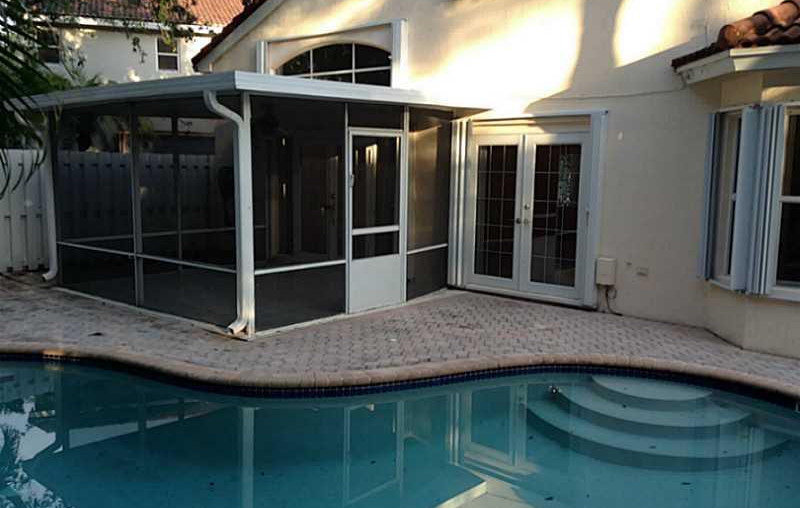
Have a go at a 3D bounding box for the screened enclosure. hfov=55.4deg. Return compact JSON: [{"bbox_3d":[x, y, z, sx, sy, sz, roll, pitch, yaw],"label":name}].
[{"bbox_3d":[-1.965,-0.769,9.956,4.576,2.517,3.854,6,9,40],"label":"screened enclosure"}]

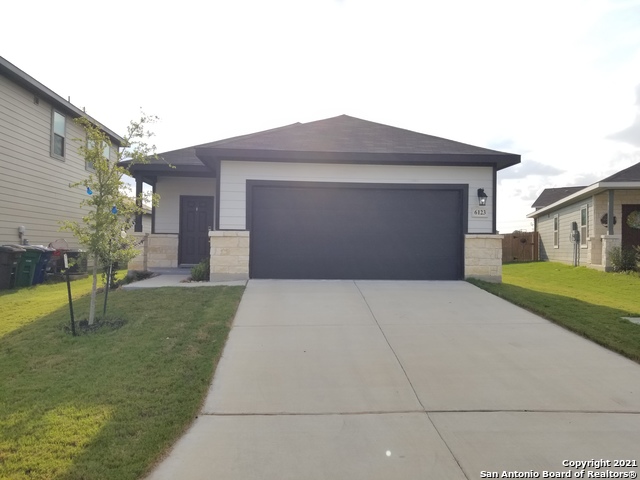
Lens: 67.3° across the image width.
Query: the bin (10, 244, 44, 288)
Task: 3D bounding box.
[{"bbox_3d":[-8.189,0.732,13.261,0.810,1.100,0.680,0,-1,11],"label":"bin"}]

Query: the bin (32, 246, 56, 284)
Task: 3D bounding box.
[{"bbox_3d":[-8.289,0.757,14.061,0.810,1.100,0.680,1,-1,-3],"label":"bin"}]

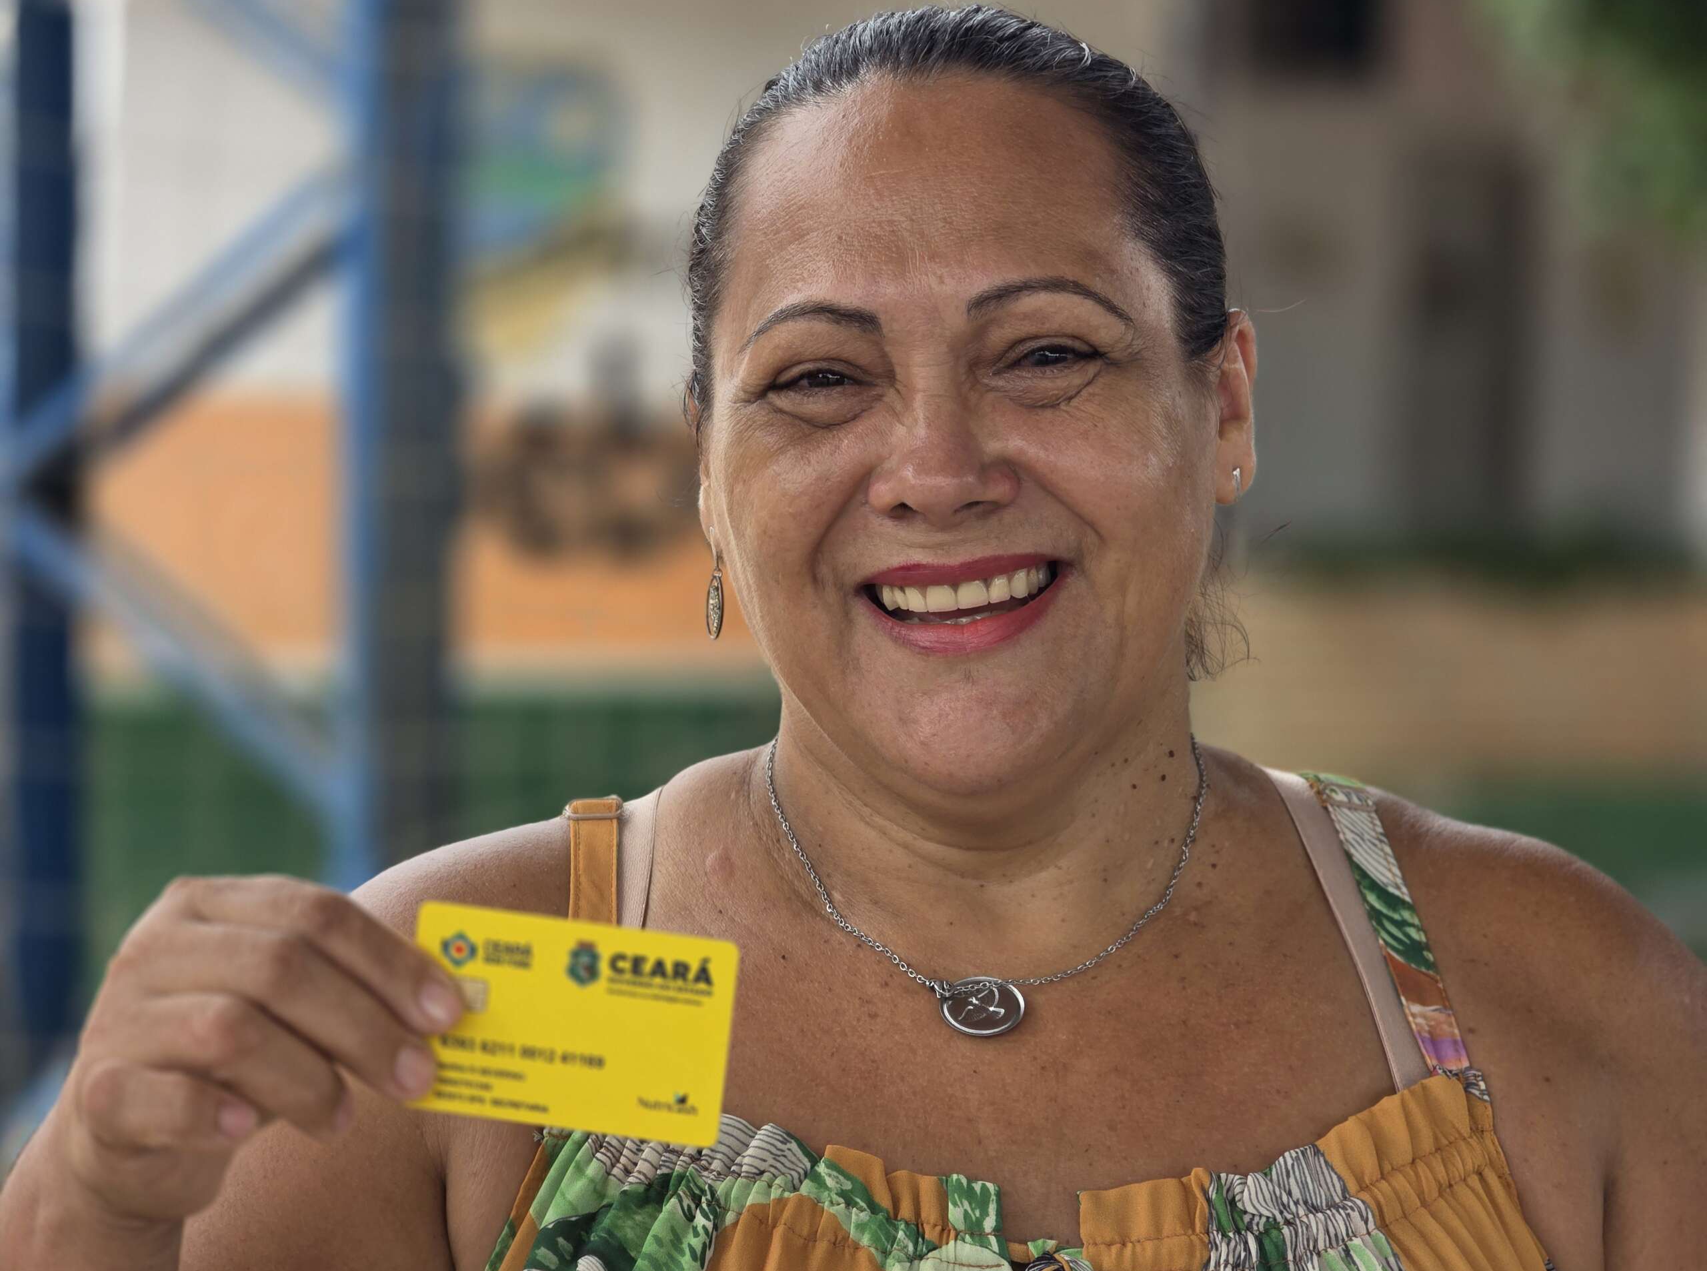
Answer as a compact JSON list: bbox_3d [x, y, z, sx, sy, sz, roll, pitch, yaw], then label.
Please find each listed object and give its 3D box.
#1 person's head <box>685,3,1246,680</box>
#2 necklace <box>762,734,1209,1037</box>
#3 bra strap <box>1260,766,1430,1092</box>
[{"bbox_3d":[0.033,-0.074,1.680,0.168,0.226,0.212,-5,-1,4],"label":"person's head"},{"bbox_3d":[0.038,0.067,1.640,0.130,0.092,0.133,0,1,0],"label":"necklace"},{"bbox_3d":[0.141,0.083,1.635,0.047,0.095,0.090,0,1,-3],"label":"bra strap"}]

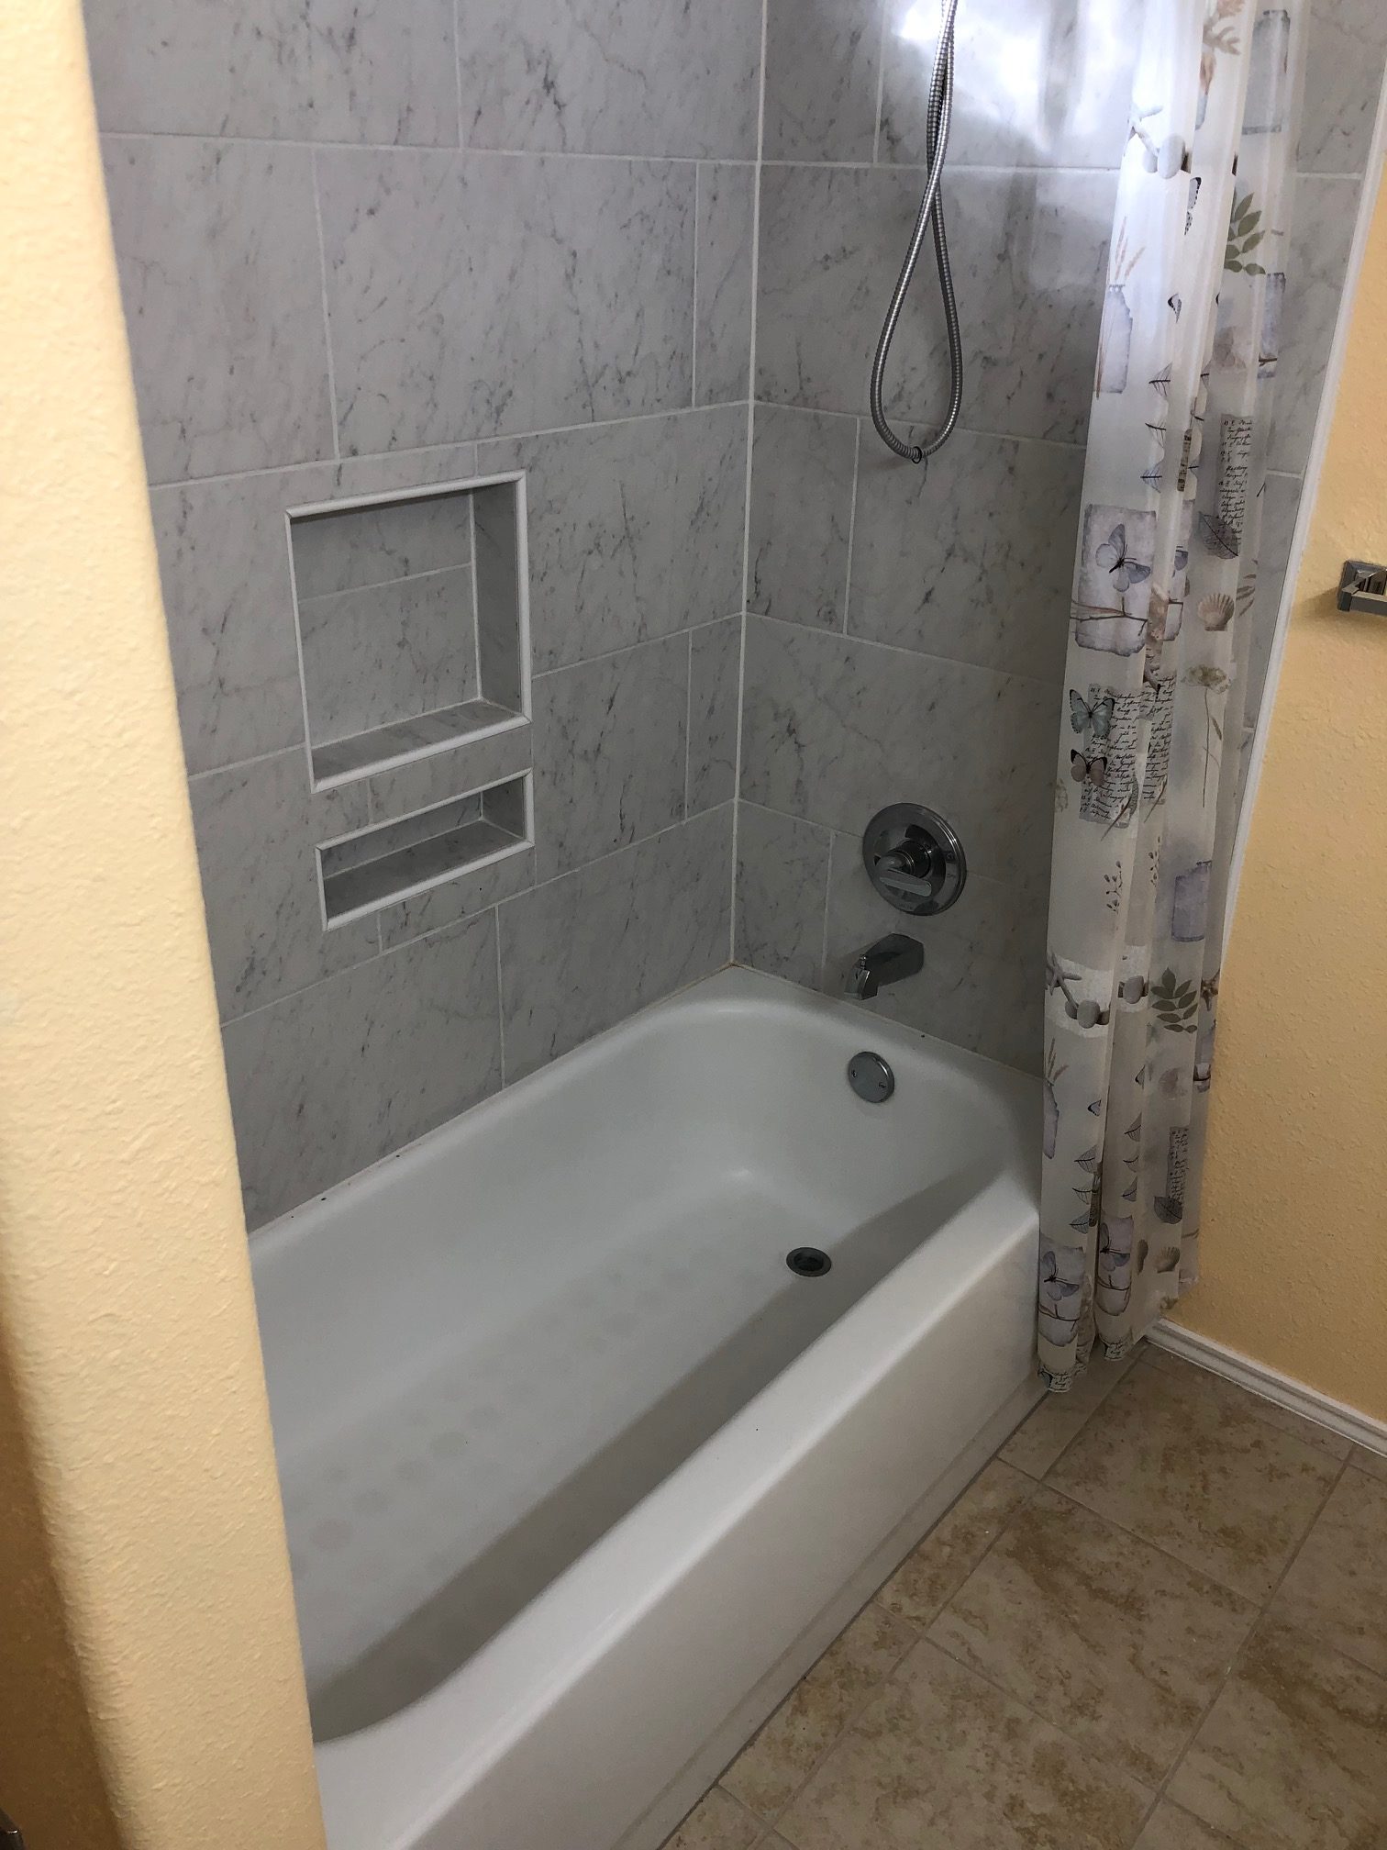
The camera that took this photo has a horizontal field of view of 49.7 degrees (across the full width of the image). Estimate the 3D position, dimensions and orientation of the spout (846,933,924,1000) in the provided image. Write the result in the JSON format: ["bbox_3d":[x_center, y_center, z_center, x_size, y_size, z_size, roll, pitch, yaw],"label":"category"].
[{"bbox_3d":[0.287,0.065,2.268,0.058,0.068,0.135,21,32,34],"label":"spout"}]

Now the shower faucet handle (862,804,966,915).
[{"bbox_3d":[0.305,-0.083,2.210,0.178,0.178,0.095,21,32,34],"label":"shower faucet handle"}]

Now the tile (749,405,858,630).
[{"bbox_3d":[0.157,-0.590,2.181,0.182,0.304,0.010,21,32,34],"label":"tile"}]

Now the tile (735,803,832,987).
[{"bbox_3d":[0.145,-0.044,2.450,0.188,0.296,0.010,21,32,34],"label":"tile"}]

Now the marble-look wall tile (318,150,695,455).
[{"bbox_3d":[-0.195,-0.747,1.787,0.010,0.305,0.612,21,32,34],"label":"marble-look wall tile"}]

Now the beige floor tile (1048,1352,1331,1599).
[{"bbox_3d":[0.683,0.746,2.025,0.297,0.010,0.302,21,32,34],"label":"beige floor tile"}]

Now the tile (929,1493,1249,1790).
[{"bbox_3d":[0.489,0.847,1.811,0.297,0.010,0.302,21,32,34],"label":"tile"}]

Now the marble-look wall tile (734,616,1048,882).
[{"bbox_3d":[0.315,-0.252,2.197,0.611,0.303,0.010,21,32,34],"label":"marble-look wall tile"}]

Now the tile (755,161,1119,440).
[{"bbox_3d":[0.330,-0.801,1.925,0.611,0.306,0.010,21,32,34],"label":"tile"}]

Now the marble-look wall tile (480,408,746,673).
[{"bbox_3d":[-0.093,-0.528,2.043,0.010,0.303,0.539,21,32,34],"label":"marble-look wall tile"}]

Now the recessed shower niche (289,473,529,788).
[{"bbox_3d":[-0.360,-0.371,1.829,0.097,0.322,0.359,21,32,34],"label":"recessed shower niche"}]

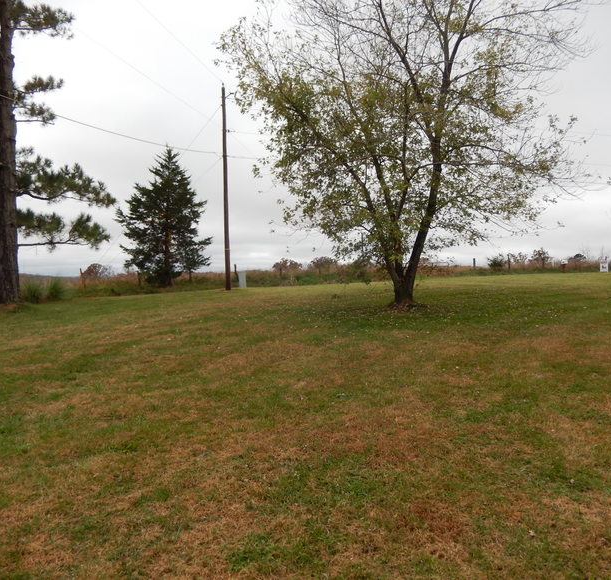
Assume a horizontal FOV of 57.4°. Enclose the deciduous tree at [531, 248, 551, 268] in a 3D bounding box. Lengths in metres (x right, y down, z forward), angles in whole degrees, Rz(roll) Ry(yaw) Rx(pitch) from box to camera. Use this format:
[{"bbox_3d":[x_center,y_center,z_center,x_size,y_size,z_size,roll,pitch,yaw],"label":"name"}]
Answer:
[{"bbox_3d":[21.100,-2.730,50.000,1.850,2.100,1.800,-1,2,0],"label":"deciduous tree"}]

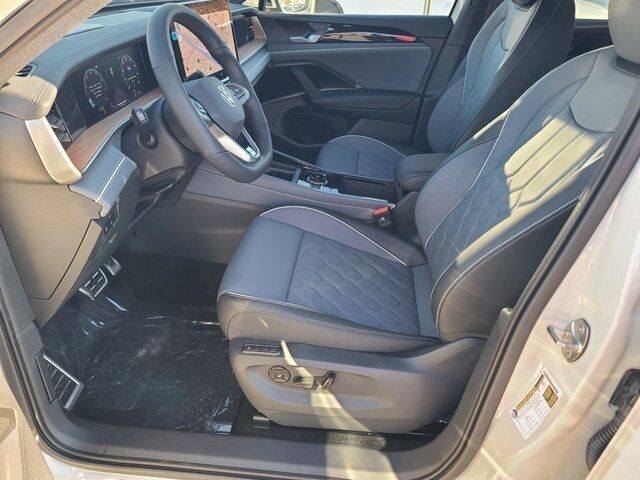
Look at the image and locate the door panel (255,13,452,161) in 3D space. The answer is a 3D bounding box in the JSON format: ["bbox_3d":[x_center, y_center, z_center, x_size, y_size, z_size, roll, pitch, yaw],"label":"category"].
[{"bbox_3d":[0.071,-0.615,1.924,0.880,0.580,0.130,3,31,5],"label":"door panel"}]

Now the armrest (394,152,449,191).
[{"bbox_3d":[0.370,-0.192,1.343,0.290,0.075,0.180,3,31,5],"label":"armrest"}]

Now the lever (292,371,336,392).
[{"bbox_3d":[-0.012,0.283,0.934,0.088,0.033,0.022,3,31,5],"label":"lever"}]

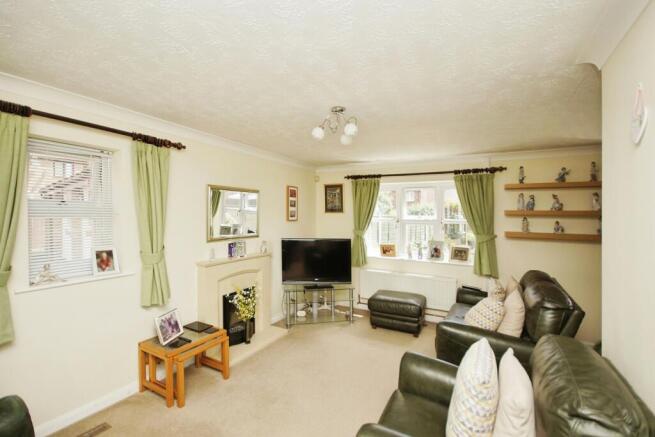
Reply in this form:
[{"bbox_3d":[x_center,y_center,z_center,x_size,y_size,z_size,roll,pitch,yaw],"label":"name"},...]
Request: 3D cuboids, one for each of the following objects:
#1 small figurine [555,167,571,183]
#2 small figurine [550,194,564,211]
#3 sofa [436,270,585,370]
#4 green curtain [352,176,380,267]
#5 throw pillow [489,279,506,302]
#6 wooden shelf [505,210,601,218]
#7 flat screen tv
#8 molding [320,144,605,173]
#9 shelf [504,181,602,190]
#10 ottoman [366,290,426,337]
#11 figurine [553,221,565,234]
[{"bbox_3d":[2.666,-0.488,3.083,0.140,0.175,0.100,1,1,27],"label":"small figurine"},{"bbox_3d":[2.763,-0.191,3.284,0.128,0.189,0.102,0,1,28],"label":"small figurine"},{"bbox_3d":[1.710,1.006,2.637,0.959,1.000,1.530,0,1,33],"label":"sofa"},{"bbox_3d":[0.577,0.061,4.159,0.441,1.341,0.120,1,1,27],"label":"green curtain"},{"bbox_3d":[1.724,0.828,2.904,0.143,0.408,0.418,21,11,28],"label":"throw pillow"},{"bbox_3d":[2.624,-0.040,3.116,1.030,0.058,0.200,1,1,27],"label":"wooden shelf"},{"bbox_3d":[-0.156,0.617,3.870,0.980,0.655,0.110,0,1,-9],"label":"flat screen tv"},{"bbox_3d":[1.481,-0.863,4.029,3.896,0.122,0.102,0,1,28],"label":"molding"},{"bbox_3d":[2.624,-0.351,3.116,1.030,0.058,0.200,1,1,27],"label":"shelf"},{"bbox_3d":[0.972,1.286,3.775,0.643,0.418,0.469,0,1,28],"label":"ottoman"},{"bbox_3d":[2.634,0.108,3.099,0.107,0.148,0.090,1,1,27],"label":"figurine"}]

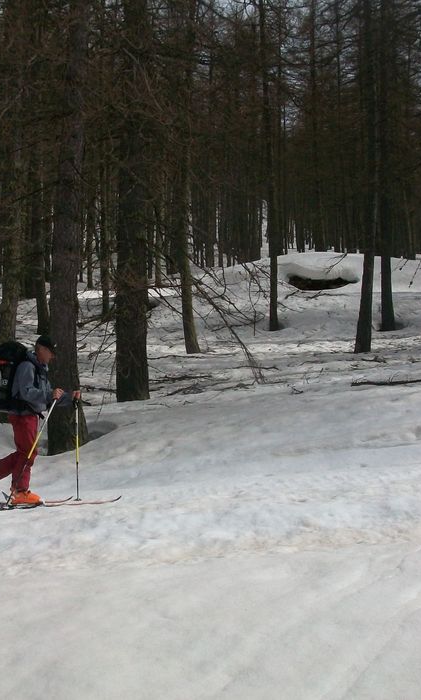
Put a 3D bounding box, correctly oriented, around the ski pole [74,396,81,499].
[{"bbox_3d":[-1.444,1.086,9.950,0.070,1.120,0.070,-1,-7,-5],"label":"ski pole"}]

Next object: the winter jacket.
[{"bbox_3d":[-1.820,0.355,9.700,0.540,0.680,0.500,1,-7,-5],"label":"winter jacket"}]

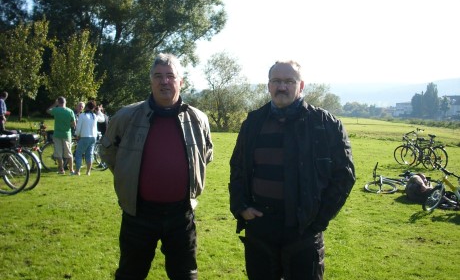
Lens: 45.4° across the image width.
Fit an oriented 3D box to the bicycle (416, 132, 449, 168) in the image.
[{"bbox_3d":[6.253,0.317,17.400,0.600,1.080,1.750,0,3,-30],"label":"bicycle"}]

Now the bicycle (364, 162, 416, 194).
[{"bbox_3d":[3.640,0.900,11.800,1.720,0.550,1.020,-2,15,-18],"label":"bicycle"}]

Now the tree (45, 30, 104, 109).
[{"bbox_3d":[-10.751,-4.460,38.000,4.000,6.300,3.800,1,3,0],"label":"tree"}]

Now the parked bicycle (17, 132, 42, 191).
[{"bbox_3d":[-4.000,0.330,9.360,1.750,1.060,0.580,1,3,14],"label":"parked bicycle"}]

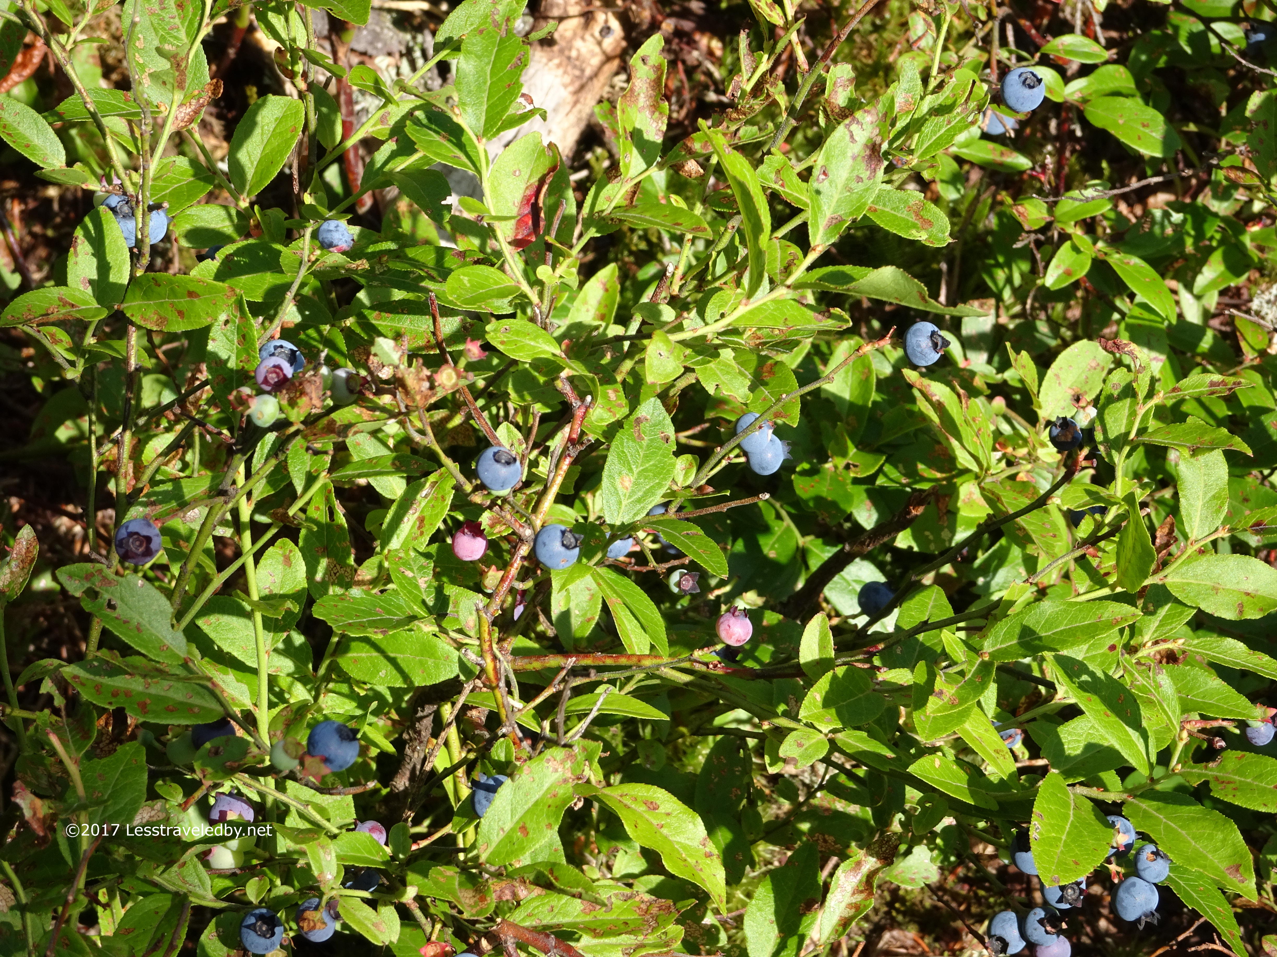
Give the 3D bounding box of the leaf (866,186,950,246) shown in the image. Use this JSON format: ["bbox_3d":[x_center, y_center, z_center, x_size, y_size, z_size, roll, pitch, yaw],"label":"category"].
[{"bbox_3d":[0.056,-0.055,1.187,0.021,0.004,0.011,23,61,6],"label":"leaf"}]

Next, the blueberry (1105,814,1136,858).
[{"bbox_3d":[0.094,0.071,1.123,0.008,0.008,0.008,7,51,-9],"label":"blueberry"}]

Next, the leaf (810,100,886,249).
[{"bbox_3d":[0.042,-0.060,1.130,0.014,0.004,0.030,25,81,8],"label":"leaf"}]

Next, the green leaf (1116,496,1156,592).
[{"bbox_3d":[0.104,0.014,1.190,0.009,0.004,0.021,13,75,-15],"label":"green leaf"}]

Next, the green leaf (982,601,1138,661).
[{"bbox_3d":[0.087,0.031,1.170,0.035,0.004,0.013,-15,48,-18],"label":"green leaf"}]

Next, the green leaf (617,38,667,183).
[{"bbox_3d":[0.001,-0.075,1.150,0.011,0.029,0.005,15,13,29],"label":"green leaf"}]

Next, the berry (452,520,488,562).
[{"bbox_3d":[-0.034,0.013,1.154,0.007,0.008,0.007,8,24,-4],"label":"berry"}]

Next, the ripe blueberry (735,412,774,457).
[{"bbox_3d":[0.025,-0.010,1.210,0.009,0.009,0.009,-14,-5,20],"label":"ripe blueberry"}]

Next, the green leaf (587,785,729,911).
[{"bbox_3d":[0.004,0.069,1.080,0.036,0.007,0.014,43,58,15],"label":"green leaf"}]

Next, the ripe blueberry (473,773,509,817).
[{"bbox_3d":[-0.028,0.062,1.110,0.009,0.008,0.009,-24,36,19],"label":"ripe blueberry"}]

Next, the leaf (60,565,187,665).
[{"bbox_3d":[-0.104,0.027,1.146,0.033,0.004,0.014,35,55,0],"label":"leaf"}]

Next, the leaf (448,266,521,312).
[{"bbox_3d":[-0.030,-0.037,1.120,0.015,0.003,0.010,-6,59,-12],"label":"leaf"}]

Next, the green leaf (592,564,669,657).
[{"bbox_3d":[-0.002,0.027,1.180,0.009,0.004,0.025,-27,73,-43],"label":"green leaf"}]

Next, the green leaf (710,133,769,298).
[{"bbox_3d":[0.022,-0.057,1.210,0.007,0.037,0.011,-16,-8,27],"label":"green leaf"}]

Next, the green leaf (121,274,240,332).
[{"bbox_3d":[-0.090,-0.035,1.120,0.024,0.004,0.012,-6,63,9],"label":"green leaf"}]

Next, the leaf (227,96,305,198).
[{"bbox_3d":[-0.078,-0.070,1.195,0.014,0.004,0.026,30,78,4],"label":"leaf"}]

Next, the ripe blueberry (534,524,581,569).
[{"bbox_3d":[-0.017,0.014,1.180,0.009,0.009,0.009,-16,-11,42],"label":"ripe blueberry"}]

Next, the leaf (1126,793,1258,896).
[{"bbox_3d":[0.105,0.070,1.080,0.033,0.004,0.015,39,65,16],"label":"leaf"}]

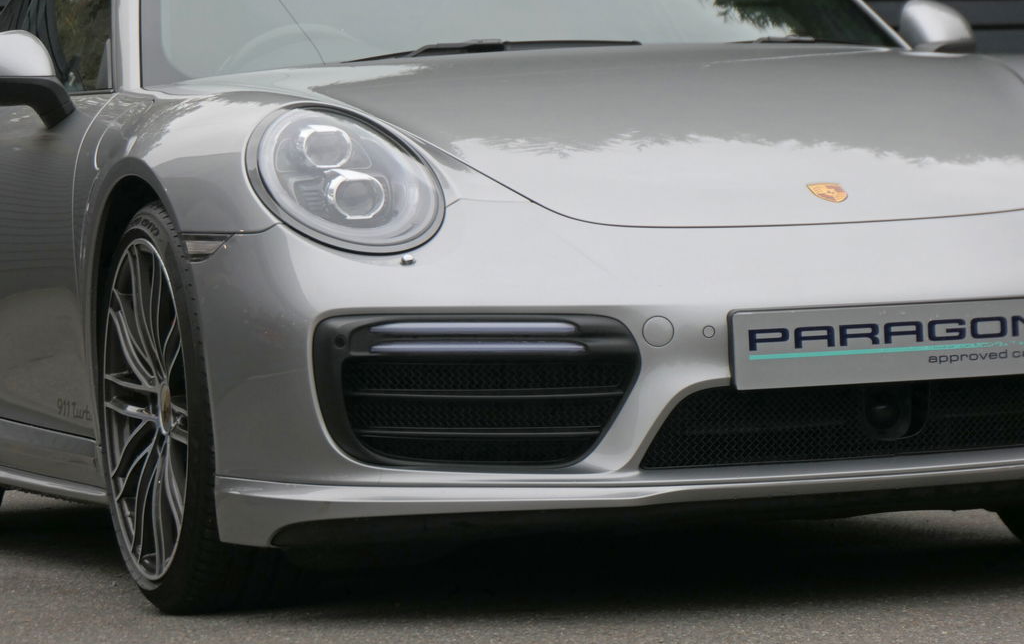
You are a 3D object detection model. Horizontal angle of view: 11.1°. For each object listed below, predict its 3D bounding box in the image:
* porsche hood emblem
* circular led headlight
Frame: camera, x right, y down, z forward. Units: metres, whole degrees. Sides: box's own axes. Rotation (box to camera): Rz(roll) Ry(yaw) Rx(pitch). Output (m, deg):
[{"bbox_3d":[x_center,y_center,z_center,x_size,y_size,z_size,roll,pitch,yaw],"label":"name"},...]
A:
[{"bbox_3d":[0.481,-0.196,7.994,0.052,0.007,0.065,-3,28,-18],"label":"porsche hood emblem"},{"bbox_3d":[-0.240,-0.220,8.025,0.250,0.225,0.270,-3,3,-18],"label":"circular led headlight"}]

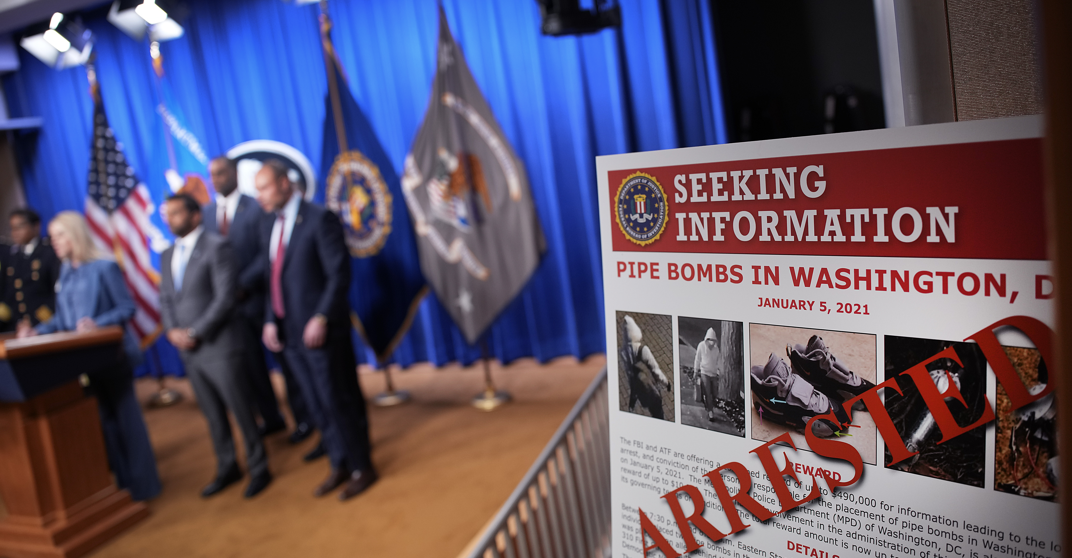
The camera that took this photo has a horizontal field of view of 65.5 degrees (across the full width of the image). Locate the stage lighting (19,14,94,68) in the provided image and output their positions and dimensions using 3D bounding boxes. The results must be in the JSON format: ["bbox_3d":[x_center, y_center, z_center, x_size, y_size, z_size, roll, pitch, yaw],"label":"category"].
[{"bbox_3d":[-3.998,-1.977,6.976,0.460,0.380,0.400,-5,49,25],"label":"stage lighting"}]

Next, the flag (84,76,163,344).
[{"bbox_3d":[-3.669,-0.559,7.280,0.640,2.330,0.360,-5,9,25],"label":"flag"}]

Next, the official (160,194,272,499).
[{"bbox_3d":[-1.897,0.365,4.792,0.520,1.730,0.360,-6,9,21],"label":"official"}]

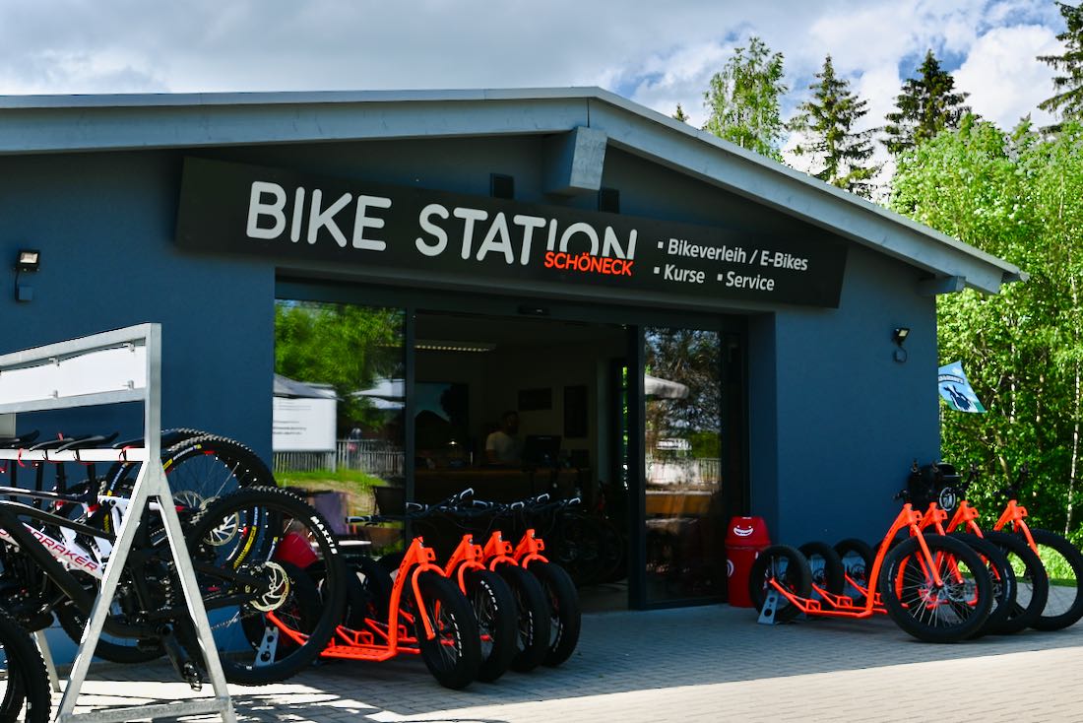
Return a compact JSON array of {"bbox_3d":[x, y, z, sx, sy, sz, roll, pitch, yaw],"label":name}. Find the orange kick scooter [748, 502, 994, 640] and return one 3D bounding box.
[{"bbox_3d":[2.278,1.440,8.035,0.580,1.080,1.950,3,-6,-35],"label":"orange kick scooter"}]

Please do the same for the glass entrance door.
[{"bbox_3d":[1.218,0.906,9.332,0.980,2.340,0.070,3,-6,-31],"label":"glass entrance door"}]

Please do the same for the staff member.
[{"bbox_3d":[-0.395,1.374,11.225,0.470,1.740,0.350,5,-7,-44],"label":"staff member"}]

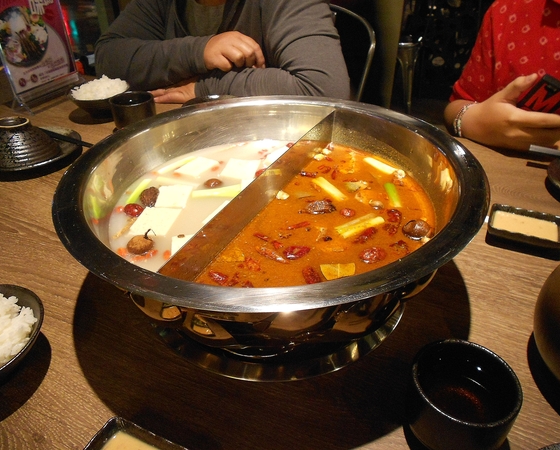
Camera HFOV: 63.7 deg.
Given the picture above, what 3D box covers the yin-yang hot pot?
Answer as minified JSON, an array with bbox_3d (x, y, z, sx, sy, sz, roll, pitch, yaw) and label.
[{"bbox_3d":[-0.007,-0.003,0.460,0.380,0.134,0.380,15,38,23],"label":"yin-yang hot pot"}]

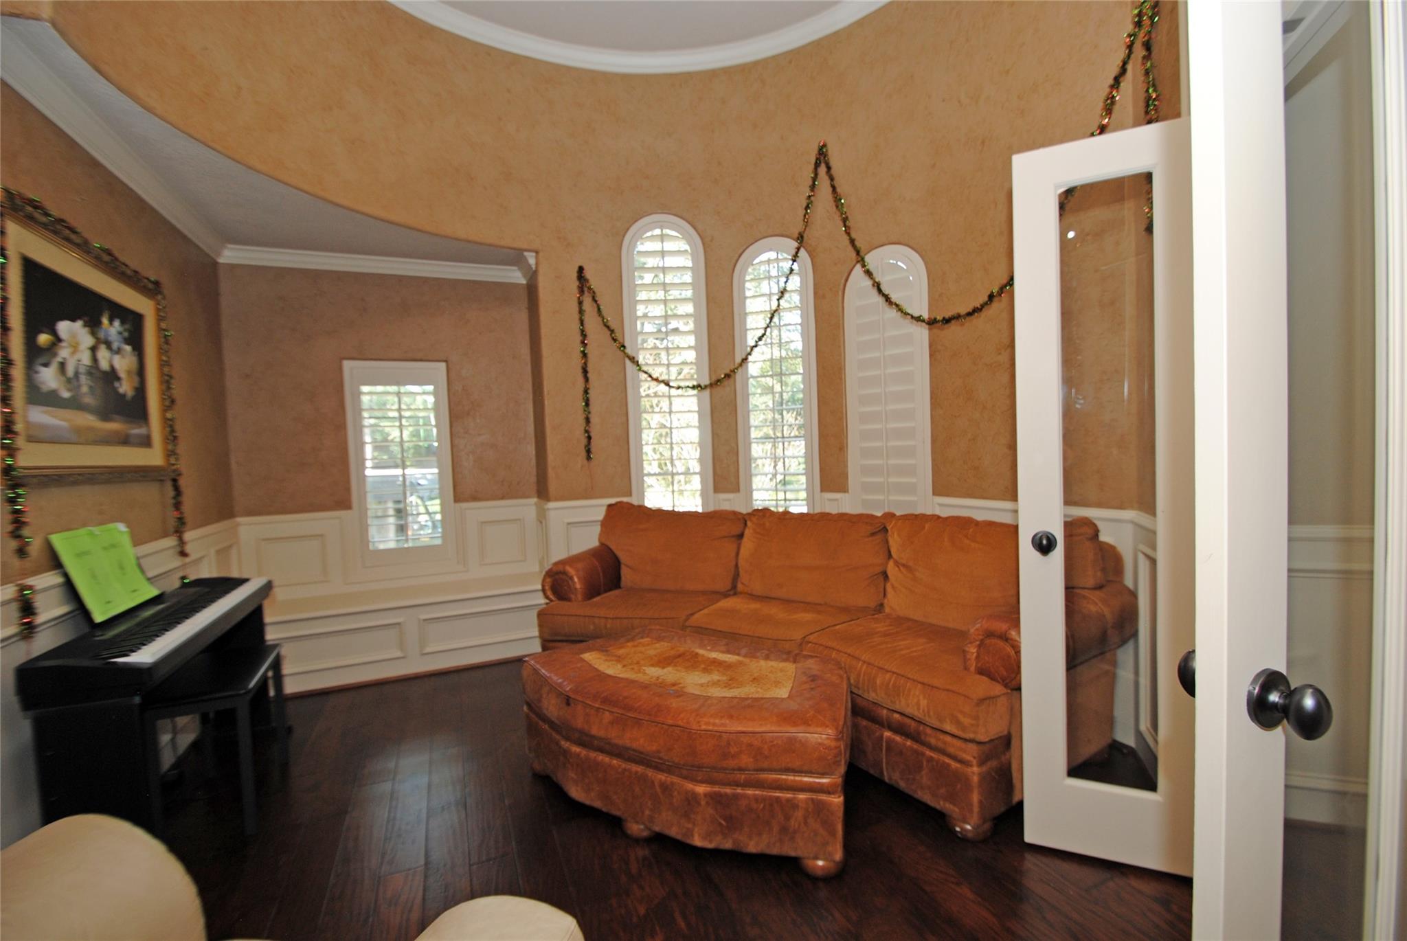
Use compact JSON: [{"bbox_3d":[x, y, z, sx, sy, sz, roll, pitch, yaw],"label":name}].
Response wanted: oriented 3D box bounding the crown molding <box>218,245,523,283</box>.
[{"bbox_3d":[-2.027,-1.309,3.742,1.730,0.090,0.075,-3,2,-22],"label":"crown molding"}]

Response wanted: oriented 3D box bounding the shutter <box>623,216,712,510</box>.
[{"bbox_3d":[-0.242,-0.614,4.050,0.570,2.240,0.100,-2,2,-2],"label":"shutter"}]

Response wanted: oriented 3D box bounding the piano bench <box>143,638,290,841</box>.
[{"bbox_3d":[-1.730,0.978,2.129,0.290,0.480,0.550,-3,2,-23],"label":"piano bench"}]

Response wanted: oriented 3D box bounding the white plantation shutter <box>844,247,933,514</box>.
[{"bbox_3d":[1.093,-0.411,3.490,0.100,1.780,0.555,-4,3,-44],"label":"white plantation shutter"}]

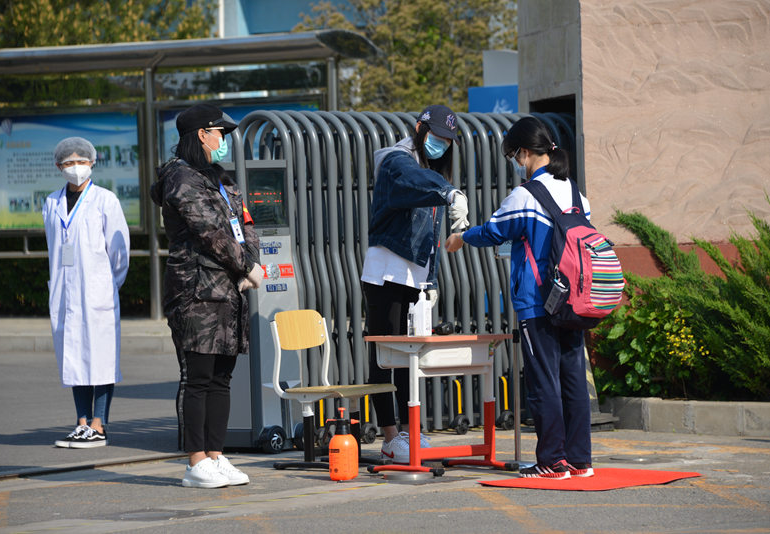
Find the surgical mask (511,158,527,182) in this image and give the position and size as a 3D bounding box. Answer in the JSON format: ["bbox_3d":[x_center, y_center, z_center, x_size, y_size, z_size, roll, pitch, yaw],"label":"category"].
[{"bbox_3d":[0.619,-0.447,17.250,0.085,0.125,0.135,-28,-13,27],"label":"surgical mask"}]

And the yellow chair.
[{"bbox_3d":[-0.239,0.572,17.524,0.440,0.712,0.390,1,1,41],"label":"yellow chair"}]

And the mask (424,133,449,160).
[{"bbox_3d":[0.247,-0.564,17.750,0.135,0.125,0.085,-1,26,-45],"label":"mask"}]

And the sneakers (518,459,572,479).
[{"bbox_3d":[0.710,0.894,16.760,0.260,0.100,0.095,-1,1,22],"label":"sneakers"}]

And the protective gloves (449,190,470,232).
[{"bbox_3d":[0.339,-0.253,17.200,0.095,0.195,0.100,-2,1,-37],"label":"protective gloves"}]

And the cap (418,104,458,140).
[{"bbox_3d":[0.253,-0.664,17.550,0.175,0.140,0.240,-1,25,-44],"label":"cap"}]

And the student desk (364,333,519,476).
[{"bbox_3d":[0.247,0.622,17.194,0.420,0.624,0.600,1,1,41],"label":"student desk"}]

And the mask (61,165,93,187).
[{"bbox_3d":[-1.592,-0.472,19.500,0.150,0.115,0.090,-1,1,-1],"label":"mask"}]

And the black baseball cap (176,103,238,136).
[{"bbox_3d":[-0.770,-0.637,16.400,0.268,0.140,0.180,0,1,6],"label":"black baseball cap"}]

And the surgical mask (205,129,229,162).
[{"bbox_3d":[-0.727,-0.519,16.400,0.100,0.135,0.140,0,1,6],"label":"surgical mask"}]

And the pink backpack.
[{"bbox_3d":[0.832,-0.055,16.680,0.340,0.640,0.360,-8,-5,42],"label":"pink backpack"}]

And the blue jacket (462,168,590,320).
[{"bbox_3d":[0.645,-0.103,17.280,0.530,0.690,0.470,1,1,44],"label":"blue jacket"}]

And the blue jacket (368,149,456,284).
[{"bbox_3d":[0.119,-0.227,17.650,0.380,0.640,0.420,-1,1,33],"label":"blue jacket"}]

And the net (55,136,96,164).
[{"bbox_3d":[-1.609,-0.602,19.620,0.215,0.165,0.230,-1,1,-1],"label":"net"}]

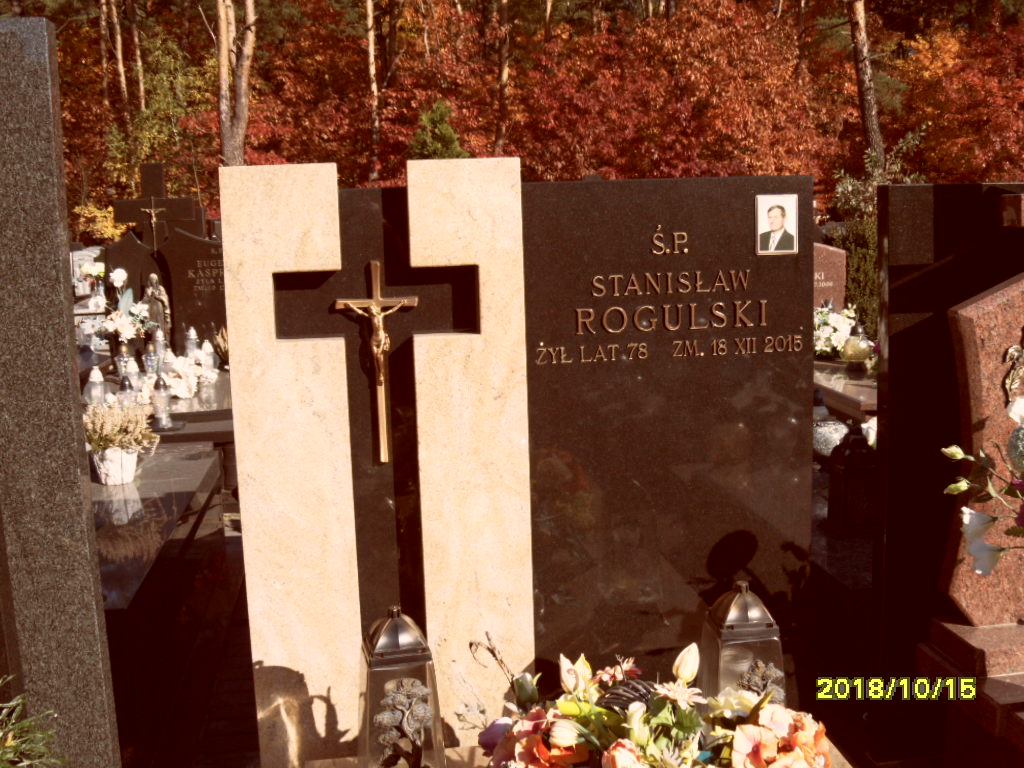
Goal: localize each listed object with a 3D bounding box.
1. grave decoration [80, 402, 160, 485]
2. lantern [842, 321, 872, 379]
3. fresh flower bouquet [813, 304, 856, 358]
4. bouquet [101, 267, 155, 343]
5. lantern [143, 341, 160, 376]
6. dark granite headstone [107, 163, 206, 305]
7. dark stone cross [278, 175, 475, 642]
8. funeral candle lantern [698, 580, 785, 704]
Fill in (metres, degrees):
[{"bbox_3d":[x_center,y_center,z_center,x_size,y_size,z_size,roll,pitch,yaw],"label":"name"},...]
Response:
[{"bbox_3d":[-1.421,0.220,4.280,0.275,0.290,0.265,-3,9,-6],"label":"grave decoration"},{"bbox_3d":[1.869,-0.189,6.402,0.155,0.294,0.155,-3,9,-6],"label":"lantern"},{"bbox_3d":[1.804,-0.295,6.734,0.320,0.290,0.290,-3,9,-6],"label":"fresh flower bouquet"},{"bbox_3d":[-2.145,-0.435,6.611,0.287,0.395,0.270,-3,9,-6],"label":"bouquet"},{"bbox_3d":[-2.001,-0.134,6.572,0.095,0.187,0.095,-3,9,-6],"label":"lantern"},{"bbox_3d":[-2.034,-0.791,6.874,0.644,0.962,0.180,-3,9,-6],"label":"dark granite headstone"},{"bbox_3d":[-0.251,0.160,2.355,0.388,1.090,0.080,-3,9,-7],"label":"dark stone cross"},{"bbox_3d":[0.435,0.530,2.232,0.145,0.325,0.145,-3,9,-6],"label":"funeral candle lantern"}]

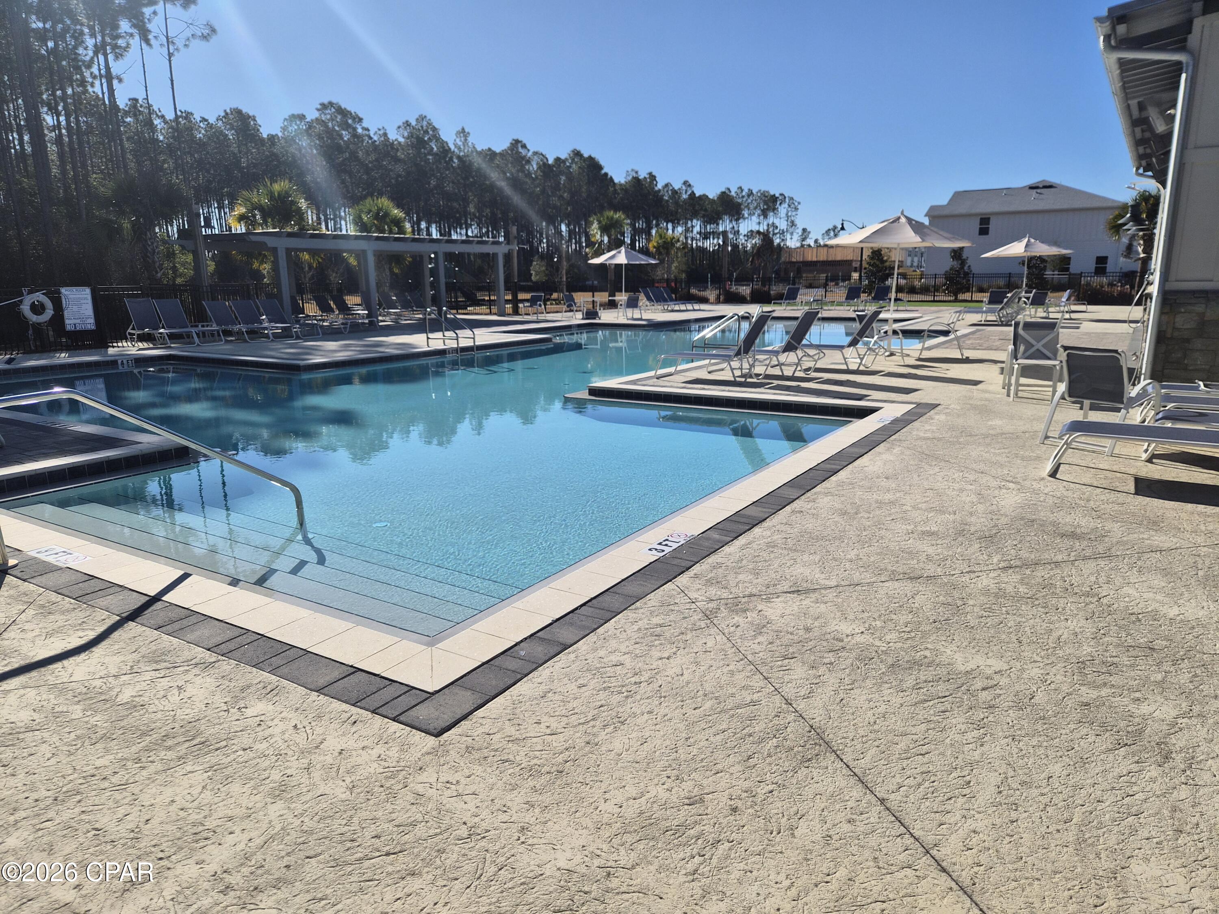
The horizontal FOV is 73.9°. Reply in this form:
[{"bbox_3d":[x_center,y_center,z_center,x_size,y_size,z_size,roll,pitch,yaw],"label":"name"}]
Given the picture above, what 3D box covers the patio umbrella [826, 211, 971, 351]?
[{"bbox_3d":[5.913,-3.594,16.763,3.000,2.860,3.000,7,15,32],"label":"patio umbrella"}]

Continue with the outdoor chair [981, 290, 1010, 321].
[{"bbox_3d":[11.744,-4.558,24.504,0.720,0.920,0.780,8,15,36],"label":"outdoor chair"}]

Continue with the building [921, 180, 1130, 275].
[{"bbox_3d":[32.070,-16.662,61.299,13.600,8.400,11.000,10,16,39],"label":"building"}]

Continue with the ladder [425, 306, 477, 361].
[{"bbox_3d":[-3.645,-2.814,18.594,0.980,1.200,0.560,7,15,32],"label":"ladder"}]

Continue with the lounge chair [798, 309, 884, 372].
[{"bbox_3d":[3.624,-1.979,13.428,1.640,0.970,0.660,7,15,32],"label":"lounge chair"}]

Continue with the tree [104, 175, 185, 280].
[{"bbox_3d":[-14.553,-6.343,25.463,2.500,5.050,2.500,-1,12,0],"label":"tree"}]

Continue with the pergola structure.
[{"bbox_3d":[-8.886,-6.415,29.613,4.700,3.200,11.300,8,15,36],"label":"pergola structure"}]

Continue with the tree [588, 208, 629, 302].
[{"bbox_3d":[0.084,-11.004,44.935,2.350,5.300,2.350,-1,12,0],"label":"tree"}]

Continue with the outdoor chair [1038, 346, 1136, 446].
[{"bbox_3d":[4.217,-0.526,6.924,0.640,0.870,0.630,-7,14,-25],"label":"outdoor chair"}]

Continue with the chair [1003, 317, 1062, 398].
[{"bbox_3d":[5.736,-1.343,11.036,0.640,0.970,0.730,5,14,23],"label":"chair"}]

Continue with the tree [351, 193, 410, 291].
[{"bbox_3d":[-10.050,-8.867,35.908,2.850,5.125,2.850,-1,13,0],"label":"tree"}]

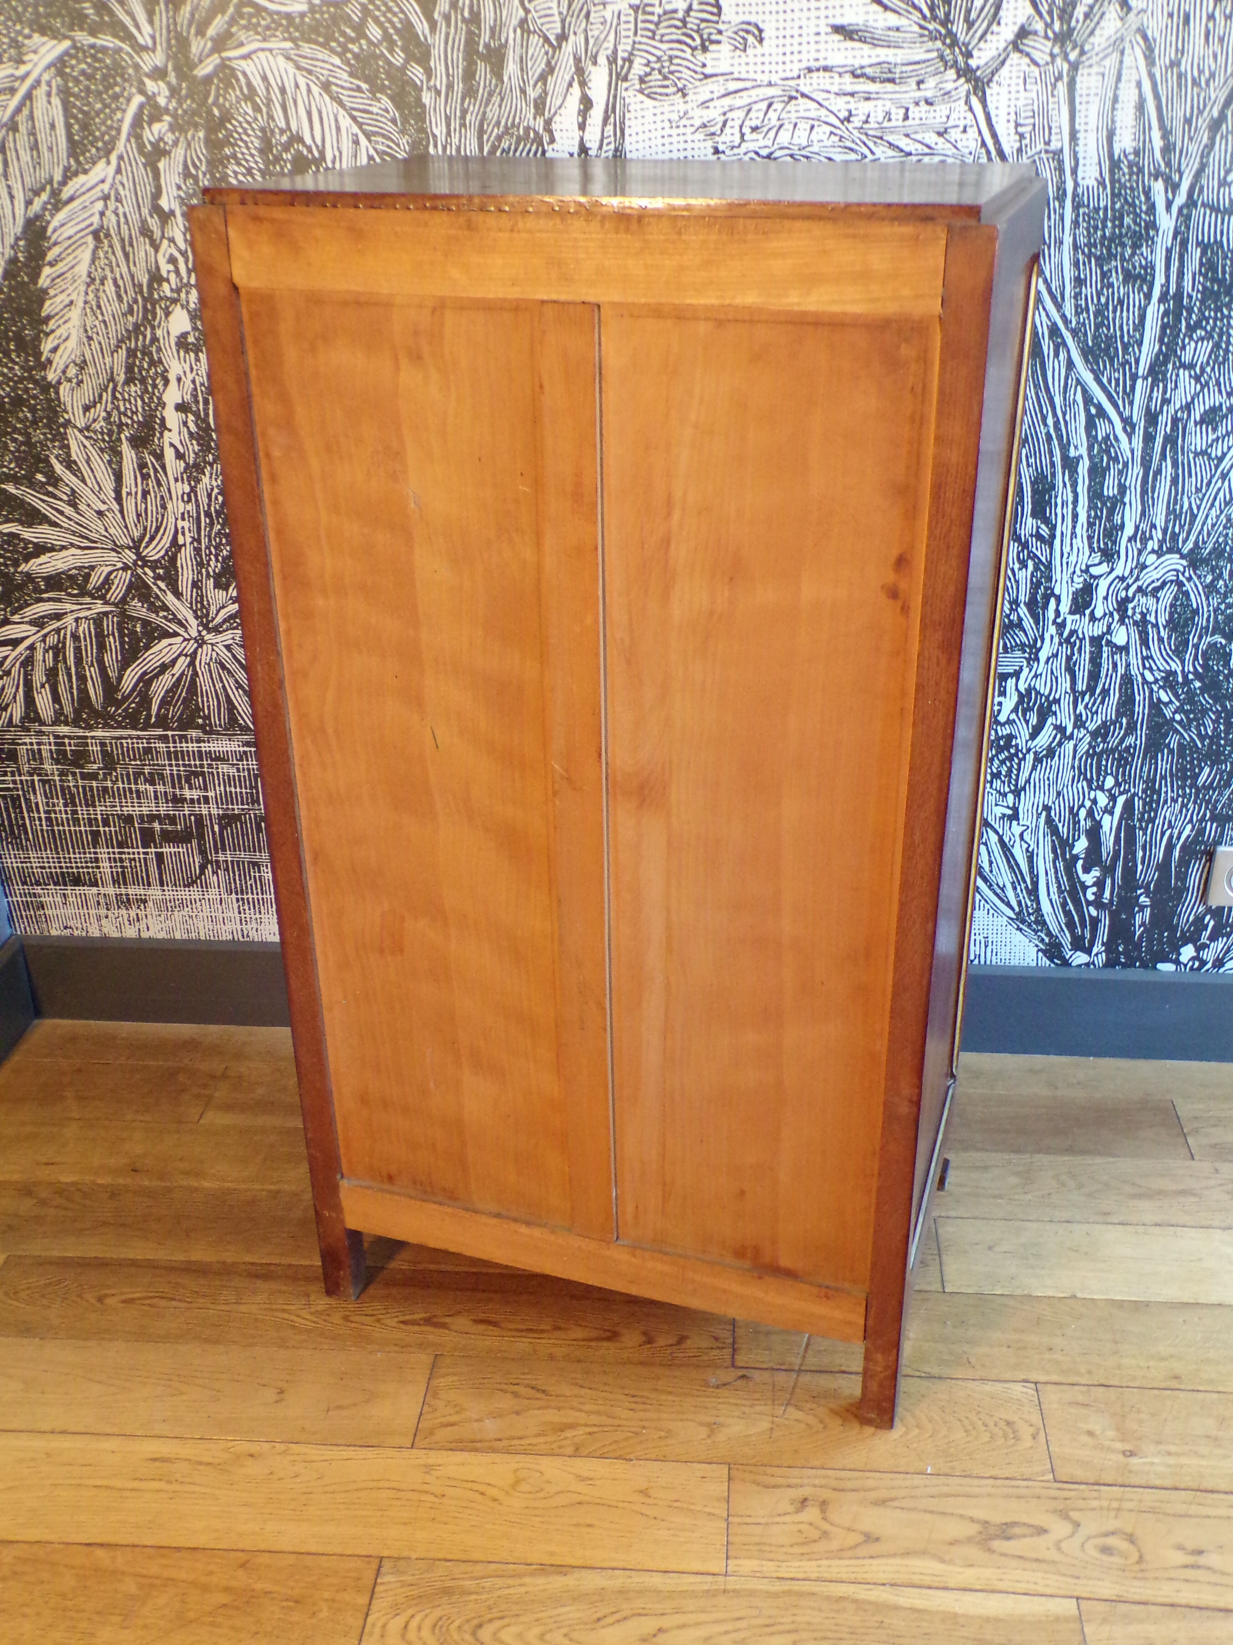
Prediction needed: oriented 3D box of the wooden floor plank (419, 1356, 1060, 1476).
[{"bbox_3d":[0.114,0.599,1.520,0.615,0.018,0.121,1,26,4],"label":"wooden floor plank"}]

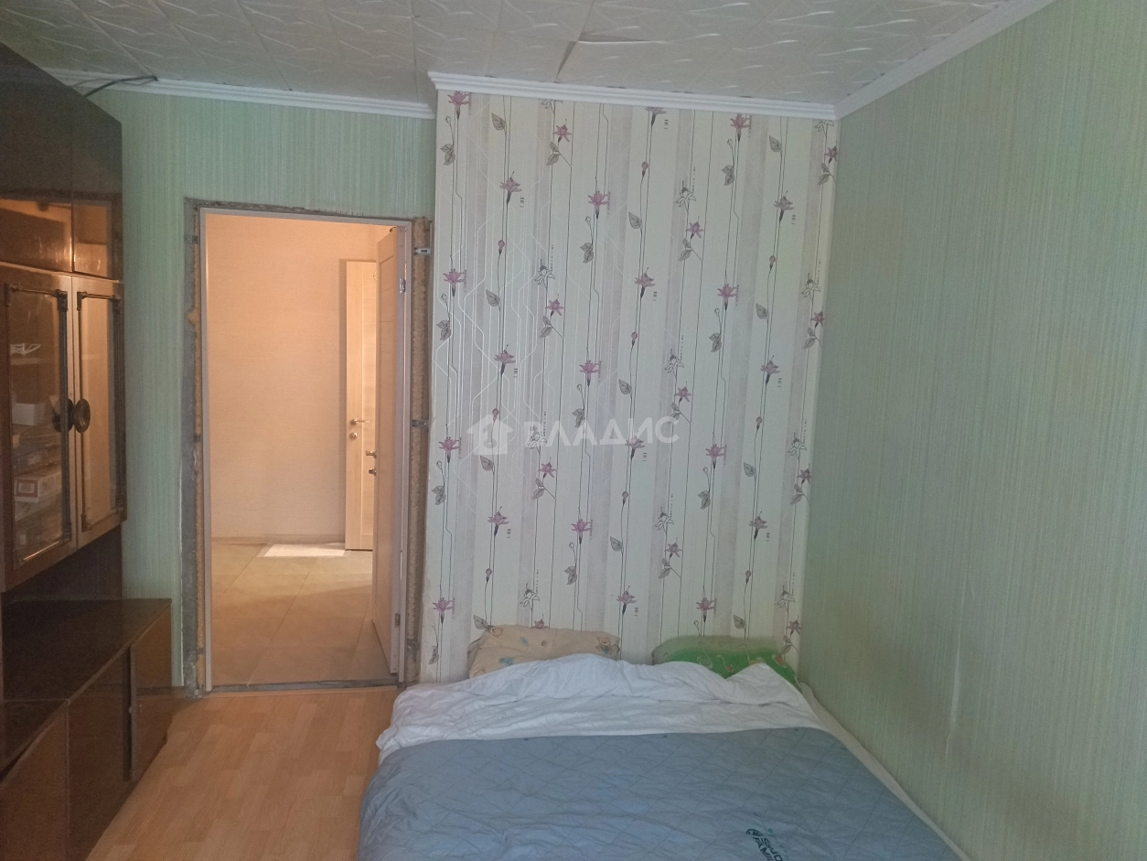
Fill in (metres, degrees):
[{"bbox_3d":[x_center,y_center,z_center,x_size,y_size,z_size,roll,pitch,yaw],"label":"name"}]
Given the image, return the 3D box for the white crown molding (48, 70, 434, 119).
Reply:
[{"bbox_3d":[-1.318,-1.335,3.162,1.510,0.047,0.033,1,7,-10],"label":"white crown molding"}]

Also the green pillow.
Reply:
[{"bbox_3d":[0.605,0.945,3.104,0.590,0.200,0.380,2,7,-7],"label":"green pillow"}]

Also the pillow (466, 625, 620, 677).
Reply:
[{"bbox_3d":[-0.098,0.900,3.012,0.610,0.210,0.380,2,7,-7],"label":"pillow"}]

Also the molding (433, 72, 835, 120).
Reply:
[{"bbox_3d":[0.251,-1.249,2.984,1.570,0.047,0.033,2,7,-7],"label":"molding"}]

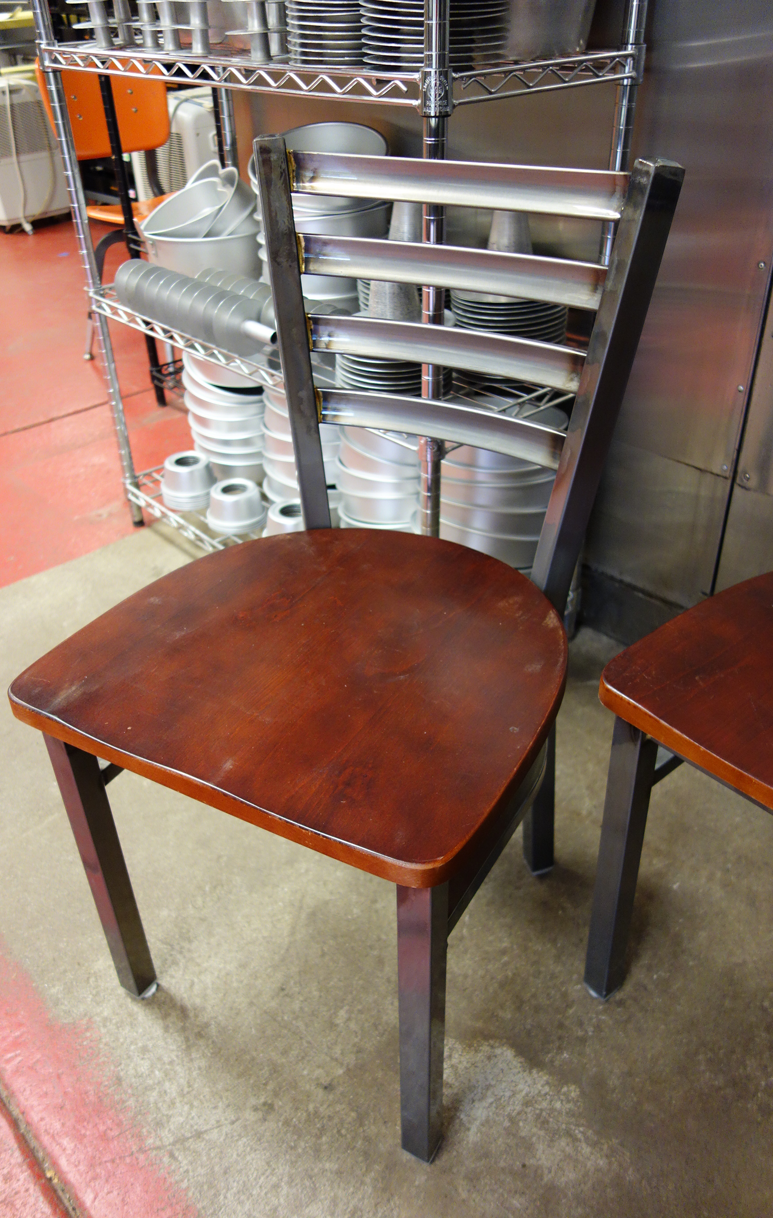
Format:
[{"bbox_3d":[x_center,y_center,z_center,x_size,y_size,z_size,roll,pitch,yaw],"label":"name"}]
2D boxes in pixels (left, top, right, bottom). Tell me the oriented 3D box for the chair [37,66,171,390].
[{"bbox_3d":[-0.621,-1.094,2.650,0.500,0.746,0.410,28,44,35],"label":"chair"}]

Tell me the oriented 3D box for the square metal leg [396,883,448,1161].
[{"bbox_3d":[0.032,0.356,0.820,0.030,0.420,0.030,17,39,24],"label":"square metal leg"}]

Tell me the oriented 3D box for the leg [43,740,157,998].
[{"bbox_3d":[-0.289,0.258,0.972,0.030,0.420,0.030,17,39,24],"label":"leg"}]

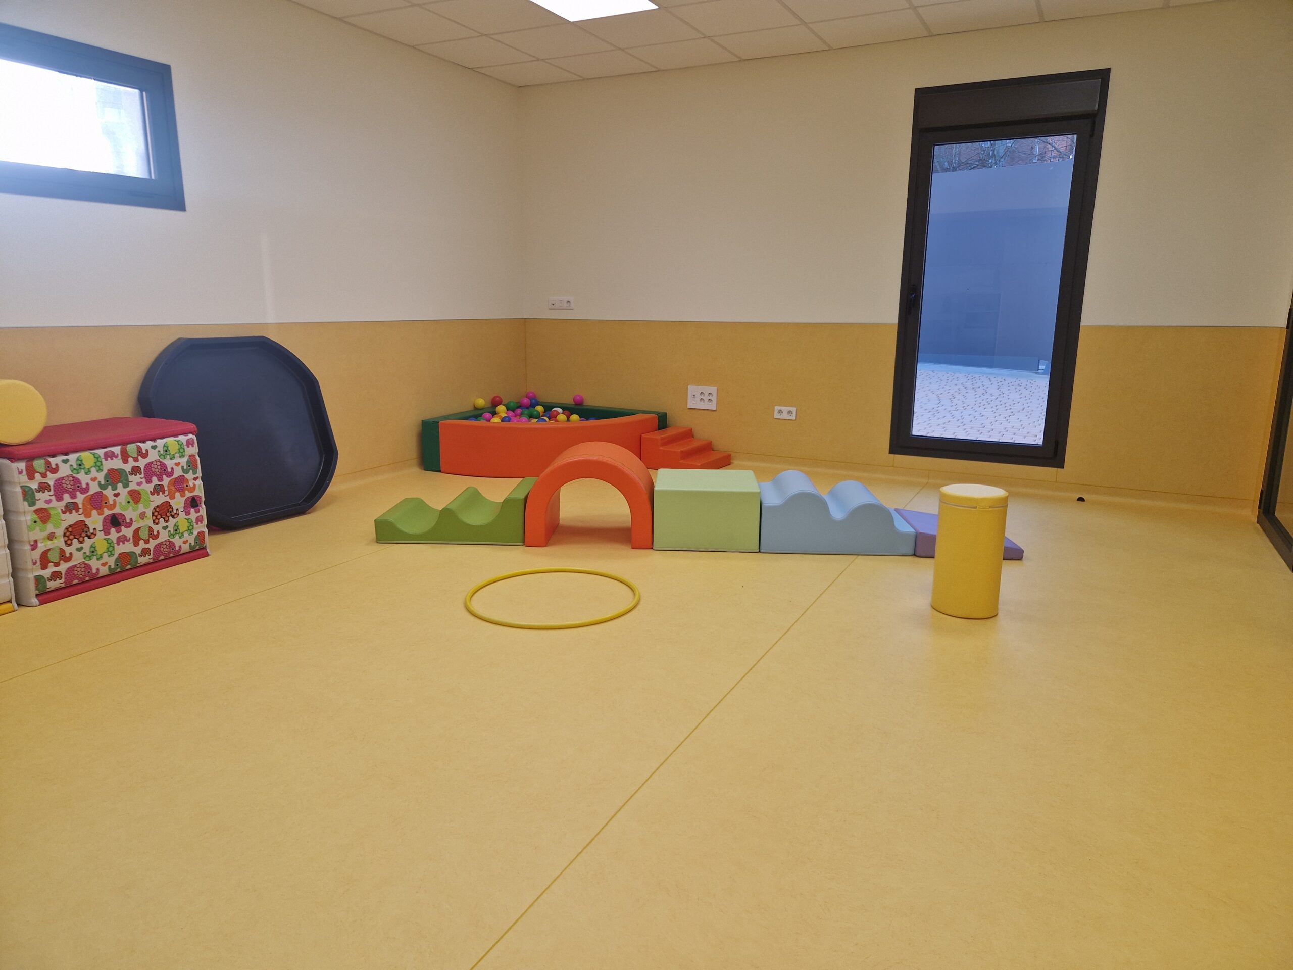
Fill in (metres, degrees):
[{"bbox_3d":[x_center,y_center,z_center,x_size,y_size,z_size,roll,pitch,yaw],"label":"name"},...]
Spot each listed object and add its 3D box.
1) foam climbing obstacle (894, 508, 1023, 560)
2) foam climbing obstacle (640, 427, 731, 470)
[{"bbox_3d":[1.503,0.228,4.184,0.485,0.122,0.480,1,12,3],"label":"foam climbing obstacle"},{"bbox_3d":[0.280,-0.237,6.043,0.475,0.236,0.470,7,14,28],"label":"foam climbing obstacle"}]

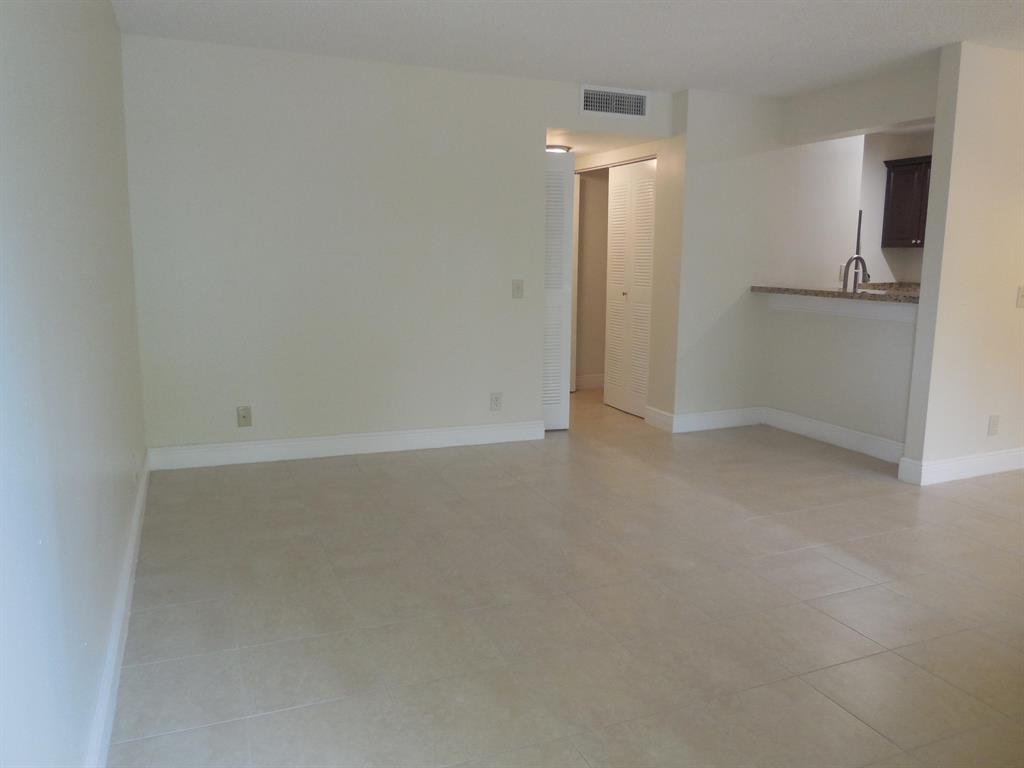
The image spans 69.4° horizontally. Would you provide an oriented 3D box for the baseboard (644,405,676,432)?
[{"bbox_3d":[1.154,0.277,5.761,0.016,0.142,0.364,-3,10,-23],"label":"baseboard"}]

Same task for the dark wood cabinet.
[{"bbox_3d":[3.743,-1.605,6.593,0.340,0.790,0.740,-3,10,-22],"label":"dark wood cabinet"}]

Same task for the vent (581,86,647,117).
[{"bbox_3d":[0.728,-1.965,5.205,0.540,0.180,0.028,-3,10,-23],"label":"vent"}]

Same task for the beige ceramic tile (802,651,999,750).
[{"bbox_3d":[1.150,0.937,2.208,0.396,0.012,0.396,-3,10,-23],"label":"beige ceramic tile"}]

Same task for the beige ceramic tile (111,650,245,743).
[{"bbox_3d":[-0.961,0.899,2.159,0.336,0.010,0.399,-3,10,-22],"label":"beige ceramic tile"}]

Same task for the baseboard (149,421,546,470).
[{"bbox_3d":[-0.979,0.392,4.870,2.595,0.135,0.020,-3,10,-20],"label":"baseboard"}]

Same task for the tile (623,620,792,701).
[{"bbox_3d":[0.626,0.896,2.417,0.396,0.012,0.396,-3,10,-23],"label":"tile"}]

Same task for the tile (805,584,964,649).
[{"bbox_3d":[1.347,0.837,2.673,0.399,0.010,0.399,-3,10,-22],"label":"tile"}]

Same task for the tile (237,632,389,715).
[{"bbox_3d":[-0.628,0.884,2.289,0.399,0.010,0.399,-3,10,-22],"label":"tile"}]

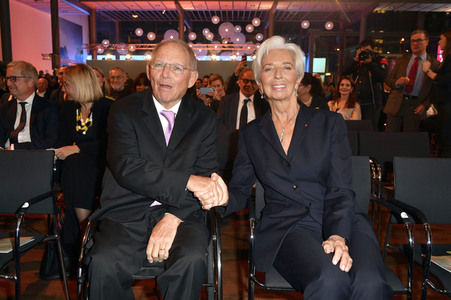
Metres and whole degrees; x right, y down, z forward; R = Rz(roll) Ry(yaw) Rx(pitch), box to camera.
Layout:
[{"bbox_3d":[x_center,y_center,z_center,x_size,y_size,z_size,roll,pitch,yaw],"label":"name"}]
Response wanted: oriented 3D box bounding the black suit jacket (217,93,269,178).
[{"bbox_3d":[0.174,0.034,2.922,0.560,1.001,0.680,1,10,0],"label":"black suit jacket"}]

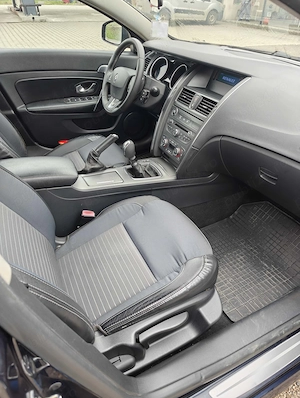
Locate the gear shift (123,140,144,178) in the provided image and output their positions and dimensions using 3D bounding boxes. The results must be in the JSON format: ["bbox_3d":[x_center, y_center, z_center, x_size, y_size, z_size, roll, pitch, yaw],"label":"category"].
[{"bbox_3d":[-0.066,-0.190,1.217,0.075,0.180,0.058,-30,45,-14],"label":"gear shift"}]

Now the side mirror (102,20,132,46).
[{"bbox_3d":[-0.201,-1.081,1.742,0.110,0.145,0.220,-31,47,-34],"label":"side mirror"}]

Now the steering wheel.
[{"bbox_3d":[-0.124,-0.613,1.371,0.090,0.375,0.375,5,28,-38],"label":"steering wheel"}]

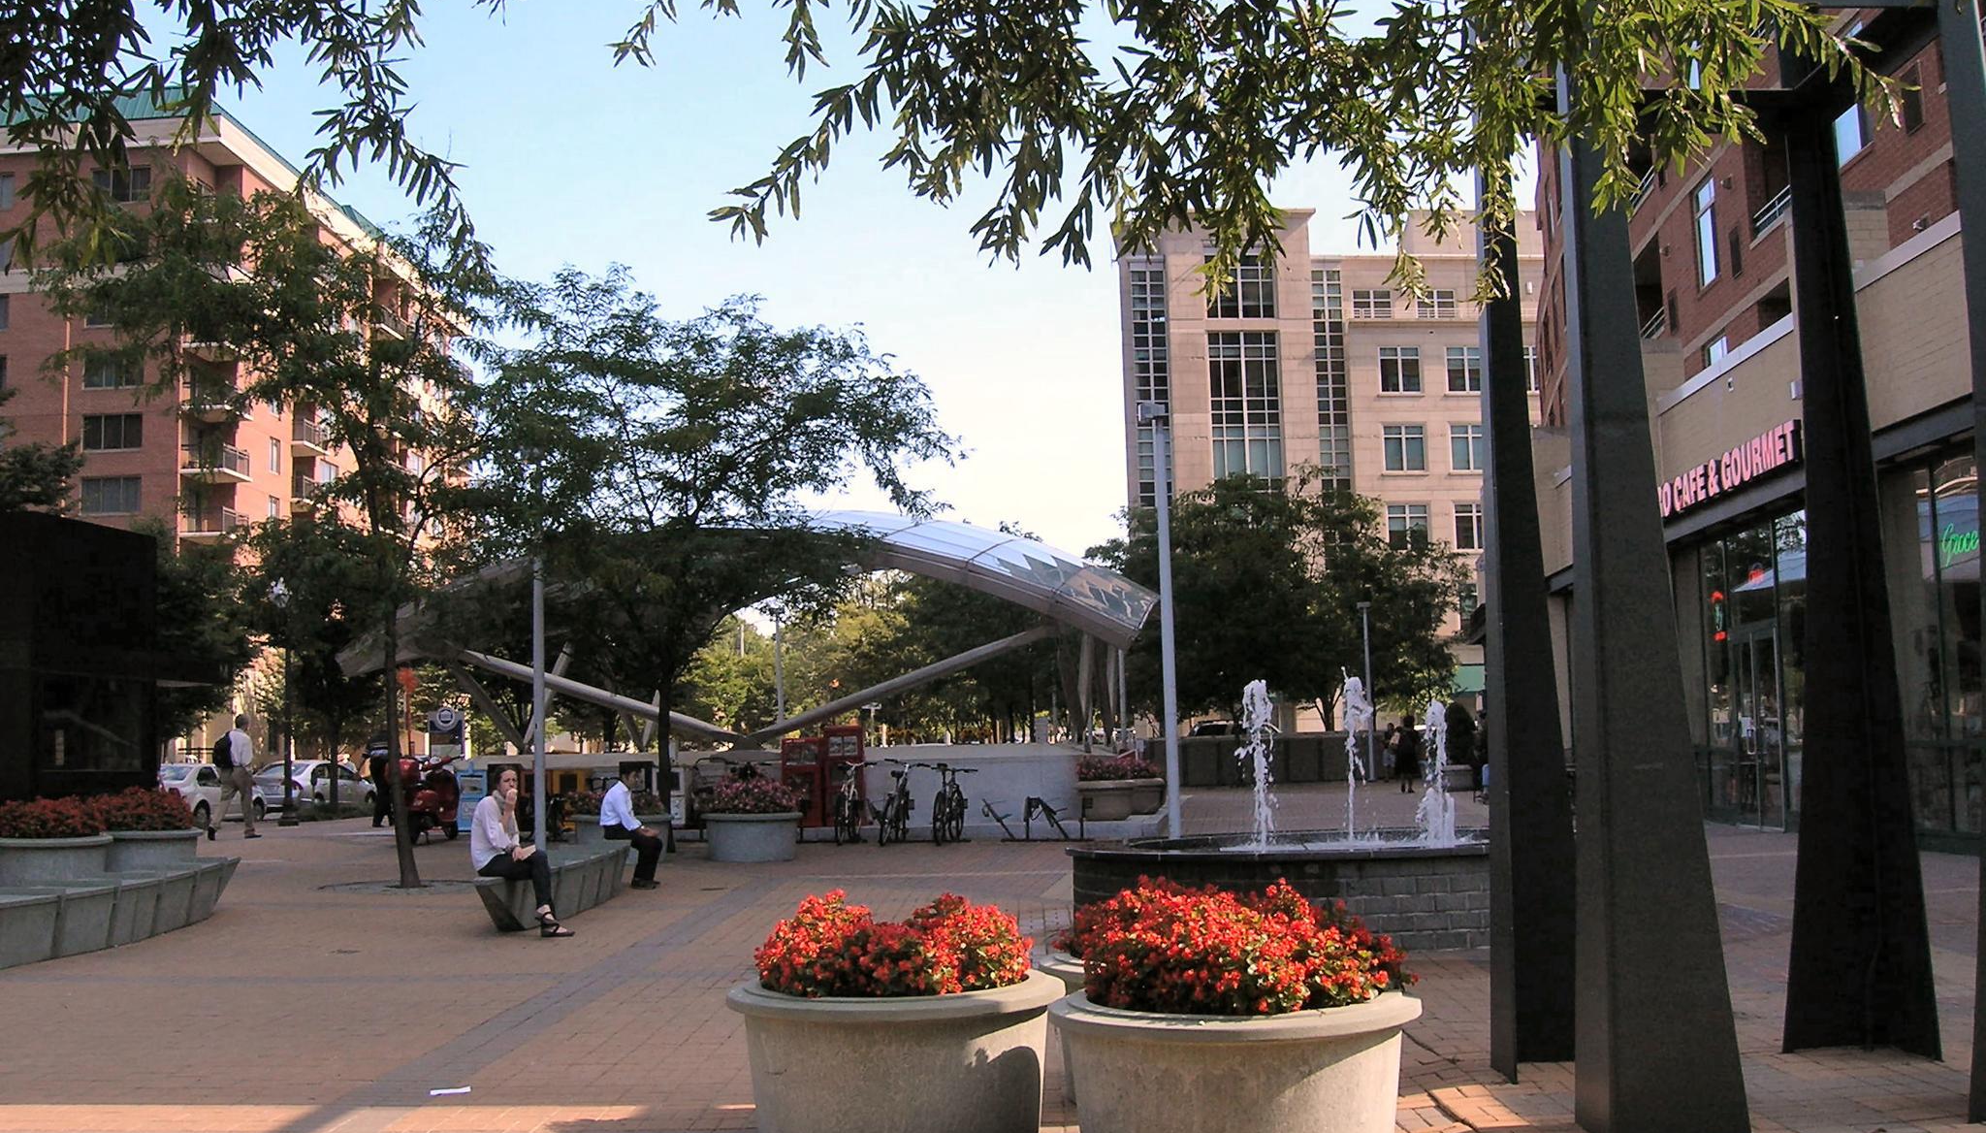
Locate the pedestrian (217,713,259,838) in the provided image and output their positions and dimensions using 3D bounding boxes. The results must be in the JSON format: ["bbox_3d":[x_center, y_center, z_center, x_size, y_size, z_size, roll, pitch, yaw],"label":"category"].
[{"bbox_3d":[-10.801,2.986,27.800,0.680,1.770,0.520,2,-6,-37],"label":"pedestrian"}]

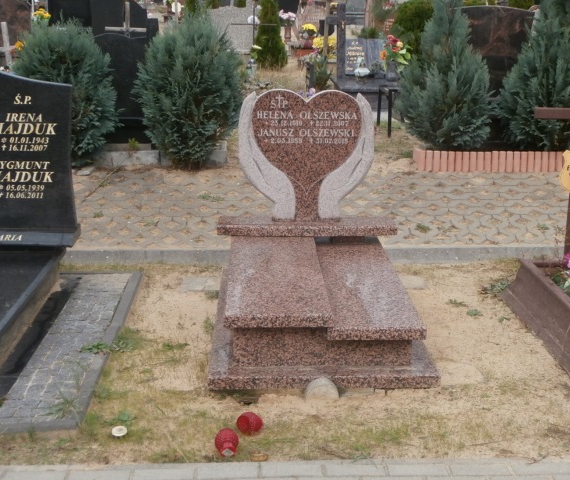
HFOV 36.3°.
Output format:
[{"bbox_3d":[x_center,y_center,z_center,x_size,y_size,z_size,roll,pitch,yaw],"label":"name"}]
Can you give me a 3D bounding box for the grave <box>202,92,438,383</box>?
[{"bbox_3d":[0.156,-0.121,4.430,1.040,1.140,1.667,0,15,-2],"label":"grave"}]

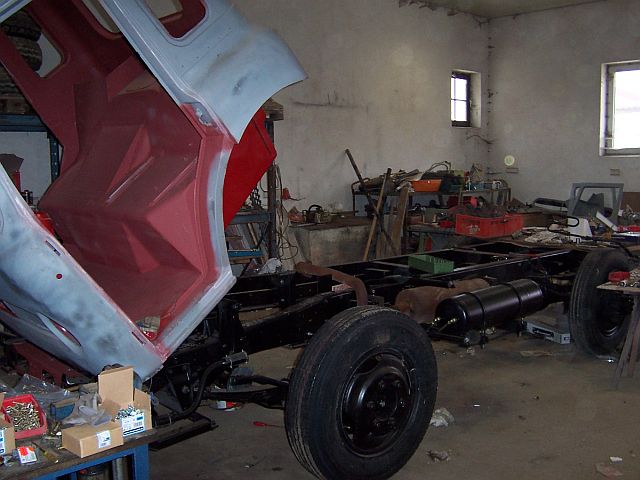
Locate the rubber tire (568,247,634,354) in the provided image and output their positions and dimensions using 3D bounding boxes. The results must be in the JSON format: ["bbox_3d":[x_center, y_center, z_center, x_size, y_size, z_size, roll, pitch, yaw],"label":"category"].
[{"bbox_3d":[2.316,0.520,5.300,0.920,0.920,0.220,-7,9,-42],"label":"rubber tire"}]

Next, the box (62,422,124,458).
[{"bbox_3d":[-0.648,0.560,1.840,0.108,0.053,0.131,5,9,41],"label":"box"}]

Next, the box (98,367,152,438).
[{"bbox_3d":[-0.588,0.491,1.950,0.116,0.170,0.100,-7,9,-42],"label":"box"}]

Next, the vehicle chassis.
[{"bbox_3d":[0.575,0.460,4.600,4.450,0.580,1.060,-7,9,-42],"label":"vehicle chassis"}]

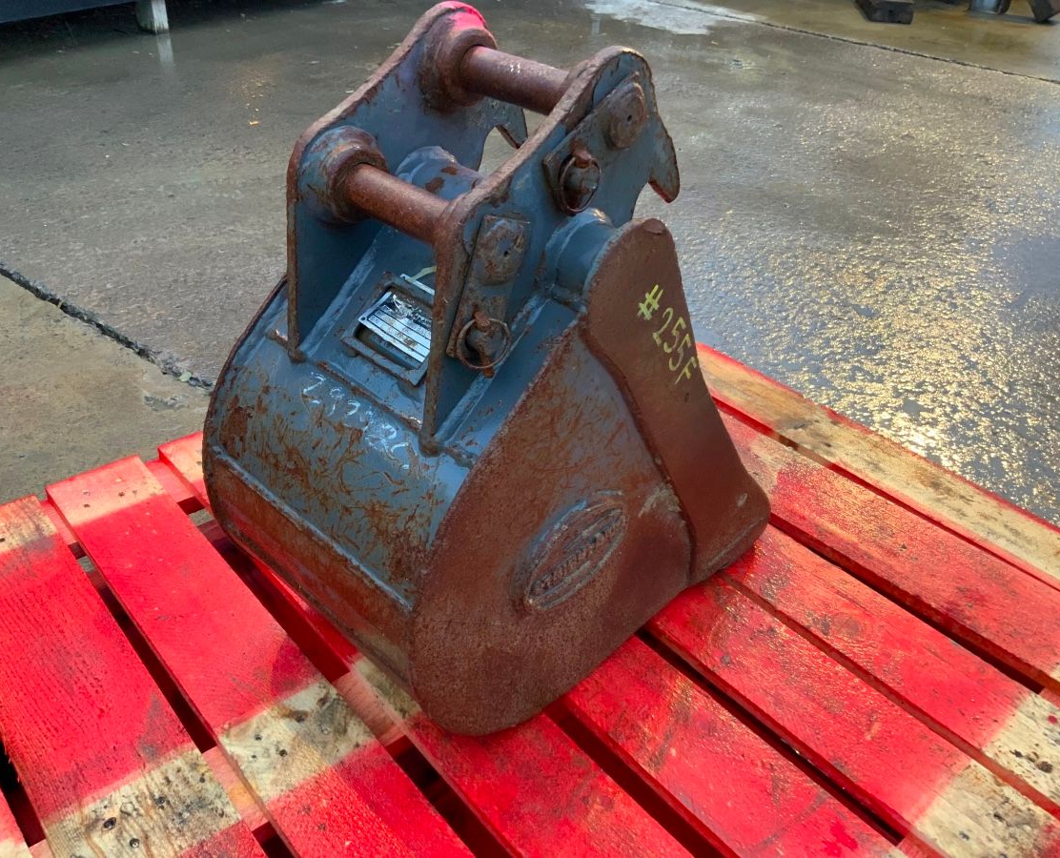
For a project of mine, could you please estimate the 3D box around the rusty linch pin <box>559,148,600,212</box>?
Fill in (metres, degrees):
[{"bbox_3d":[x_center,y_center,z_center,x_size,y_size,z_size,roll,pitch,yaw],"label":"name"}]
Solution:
[{"bbox_3d":[0.035,-0.173,0.669,0.023,0.047,0.041,29,42,34],"label":"rusty linch pin"}]

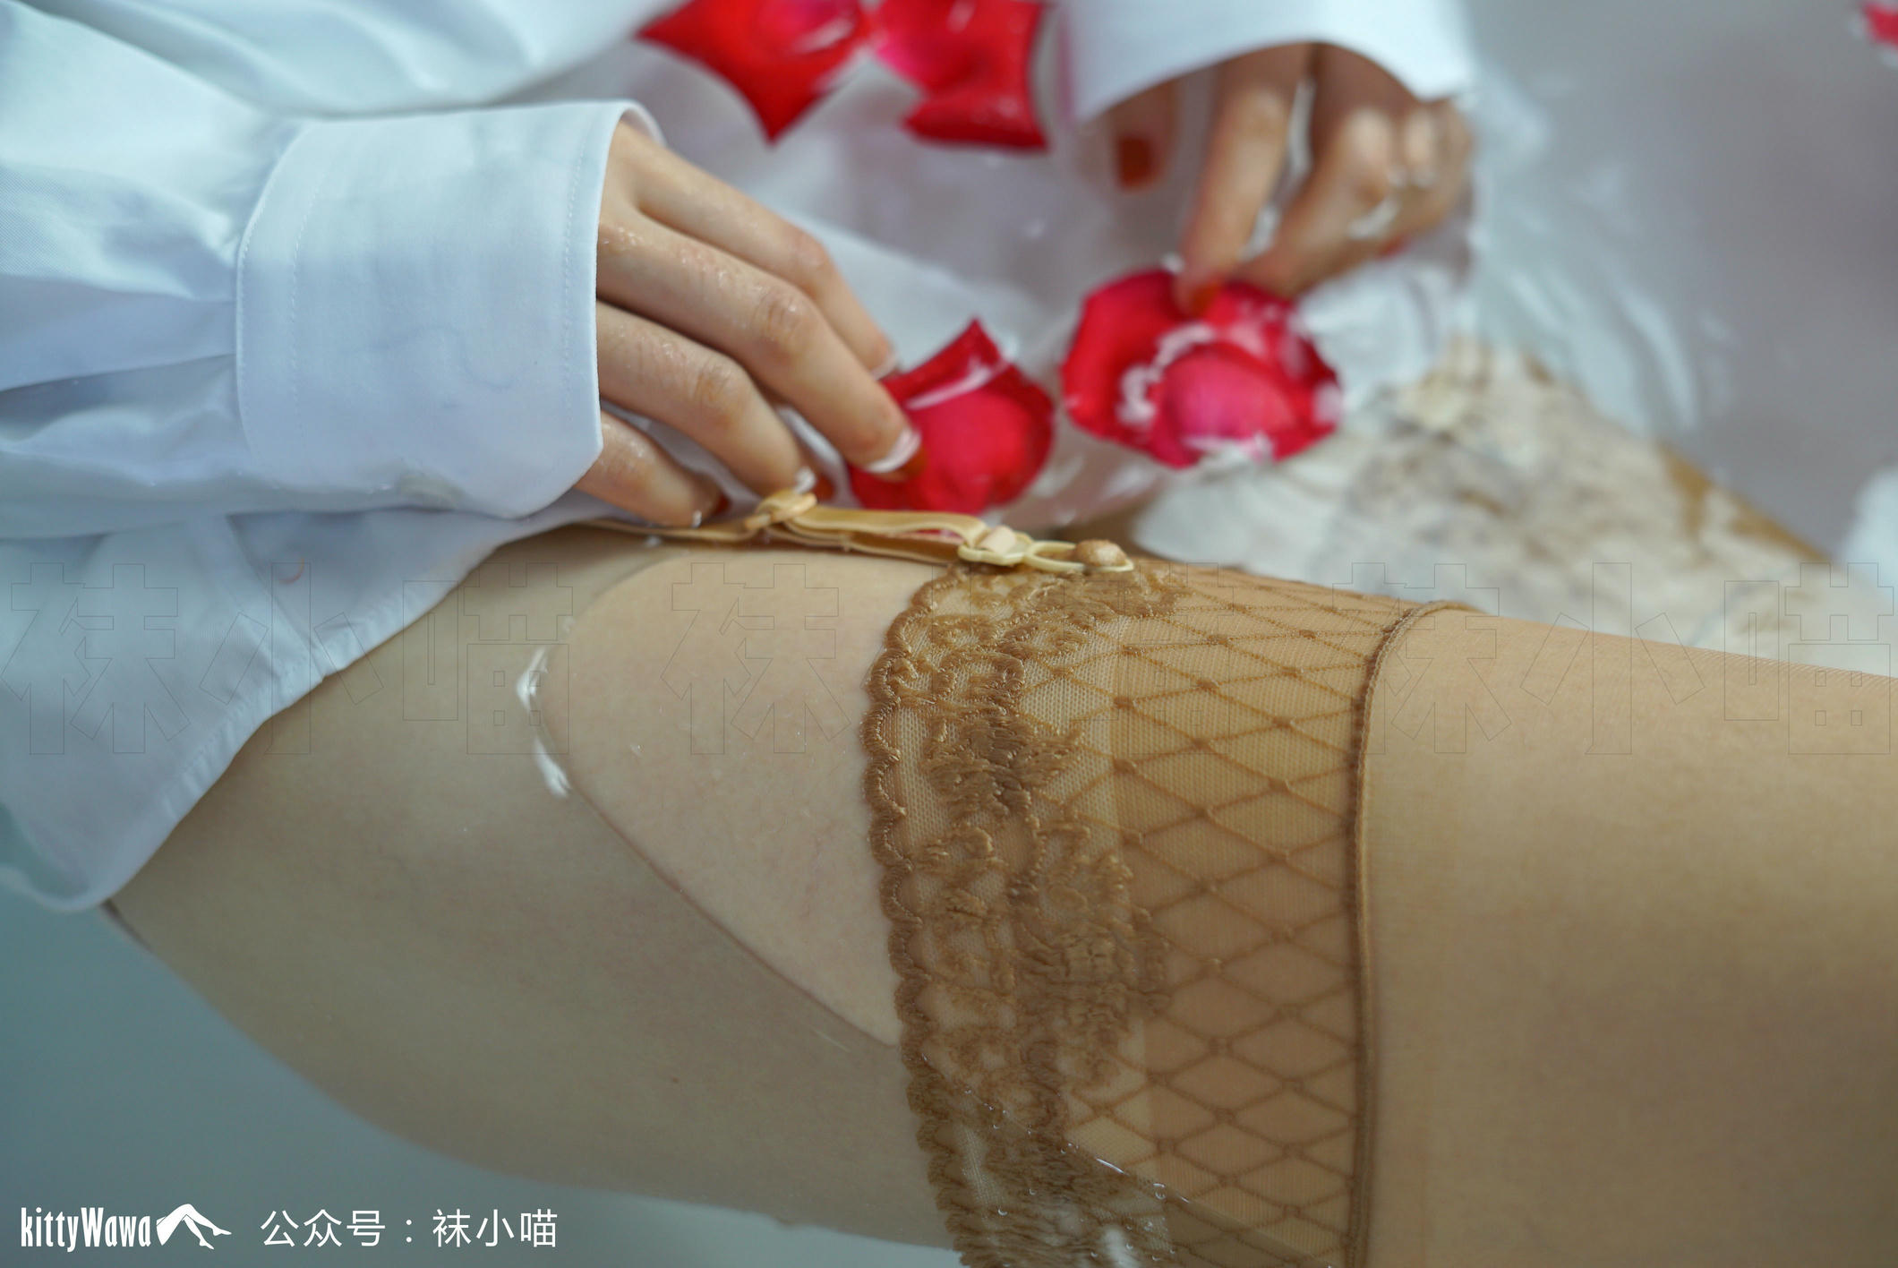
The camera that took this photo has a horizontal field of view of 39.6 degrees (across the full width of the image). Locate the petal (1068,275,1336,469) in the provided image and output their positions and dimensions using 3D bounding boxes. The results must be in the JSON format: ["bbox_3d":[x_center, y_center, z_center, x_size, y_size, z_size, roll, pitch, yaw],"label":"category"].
[{"bbox_3d":[0.056,-0.059,0.590,0.061,0.020,0.047,0,44,0],"label":"petal"}]

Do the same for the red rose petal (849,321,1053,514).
[{"bbox_3d":[0.000,-0.045,0.560,0.046,0.018,0.043,0,44,0],"label":"red rose petal"}]

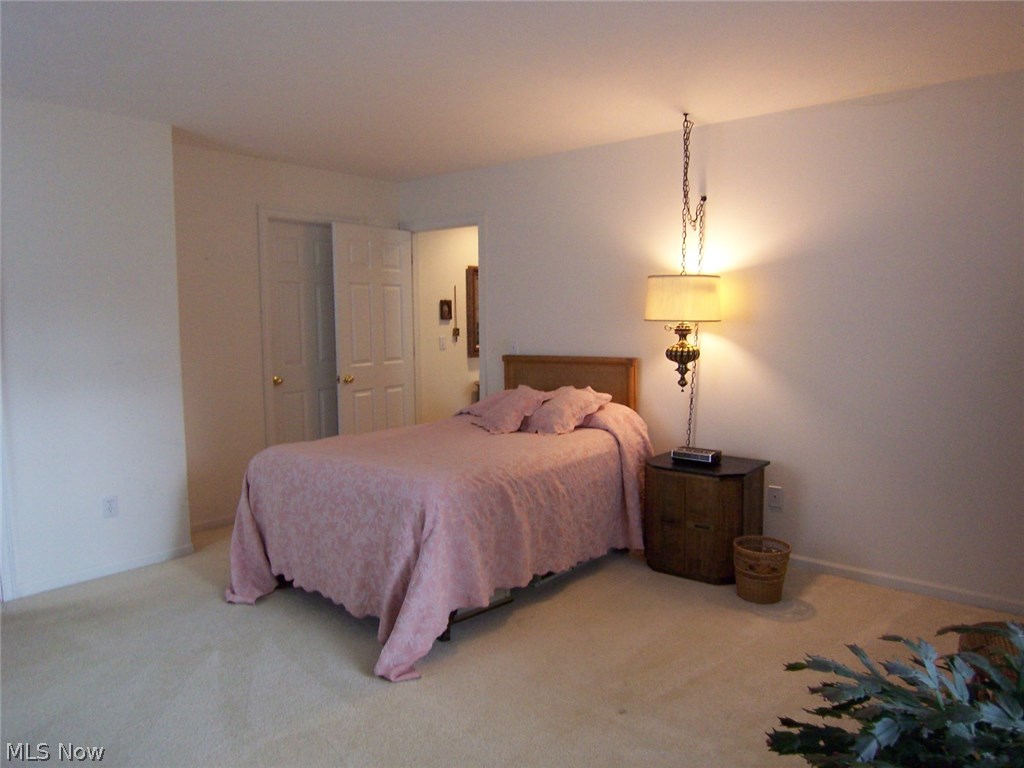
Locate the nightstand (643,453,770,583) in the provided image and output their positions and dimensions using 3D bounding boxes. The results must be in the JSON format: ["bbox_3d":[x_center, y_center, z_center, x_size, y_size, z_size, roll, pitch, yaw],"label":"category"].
[{"bbox_3d":[1.050,0.715,3.747,0.550,0.575,0.460,5,8,40],"label":"nightstand"}]

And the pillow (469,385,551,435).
[{"bbox_3d":[-0.063,0.144,4.324,0.400,0.130,0.390,7,48,51],"label":"pillow"}]

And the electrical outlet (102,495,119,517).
[{"bbox_3d":[-2.147,0.660,3.646,0.010,0.116,0.072,5,8,40],"label":"electrical outlet"}]

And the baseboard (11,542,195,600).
[{"bbox_3d":[-2.165,1.002,3.674,0.014,0.066,0.900,5,8,40],"label":"baseboard"}]

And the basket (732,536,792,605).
[{"bbox_3d":[1.218,0.910,3.341,0.270,0.272,0.270,5,8,40],"label":"basket"}]

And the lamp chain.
[{"bbox_3d":[0.988,-0.514,3.827,0.100,1.870,0.280,5,8,40],"label":"lamp chain"}]

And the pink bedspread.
[{"bbox_3d":[-0.300,0.592,3.737,1.400,0.840,2.100,5,8,40],"label":"pink bedspread"}]

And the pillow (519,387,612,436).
[{"bbox_3d":[0.325,0.158,4.119,0.400,0.130,0.390,3,47,31],"label":"pillow"}]

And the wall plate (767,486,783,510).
[{"bbox_3d":[1.453,0.628,3.766,0.074,0.116,0.010,5,8,40],"label":"wall plate"}]

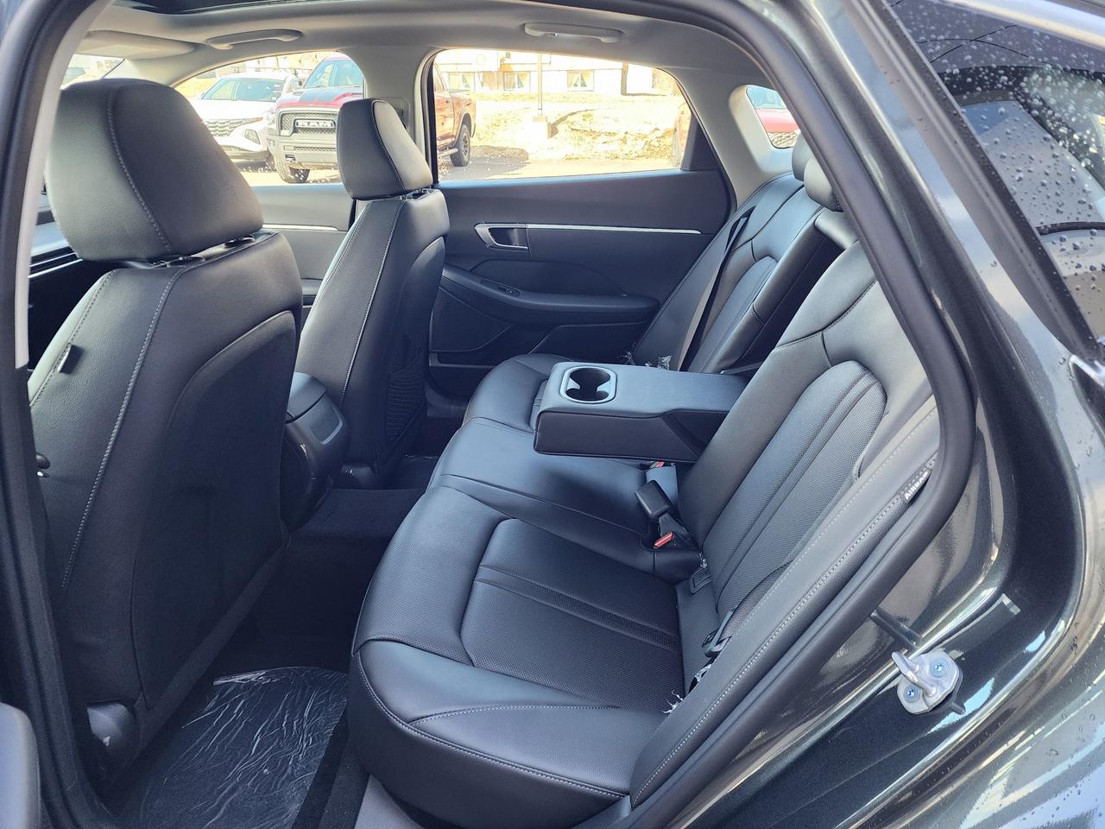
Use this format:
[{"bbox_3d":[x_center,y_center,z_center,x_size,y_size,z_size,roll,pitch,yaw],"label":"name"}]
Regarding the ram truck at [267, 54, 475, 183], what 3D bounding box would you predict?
[{"bbox_3d":[-3.022,-5.399,13.305,2.080,1.960,5.820,4,23,8],"label":"ram truck"}]

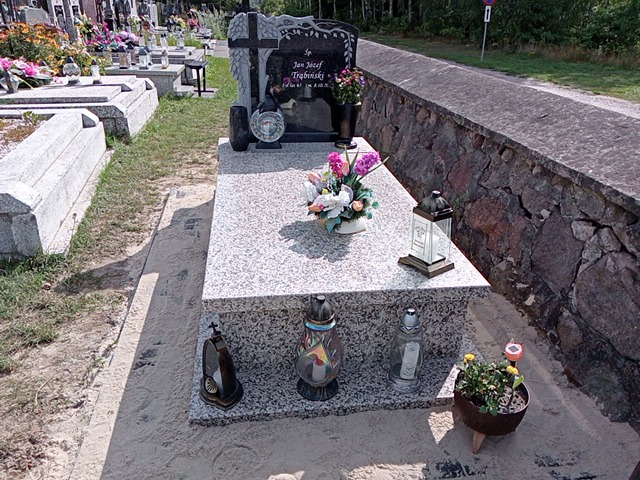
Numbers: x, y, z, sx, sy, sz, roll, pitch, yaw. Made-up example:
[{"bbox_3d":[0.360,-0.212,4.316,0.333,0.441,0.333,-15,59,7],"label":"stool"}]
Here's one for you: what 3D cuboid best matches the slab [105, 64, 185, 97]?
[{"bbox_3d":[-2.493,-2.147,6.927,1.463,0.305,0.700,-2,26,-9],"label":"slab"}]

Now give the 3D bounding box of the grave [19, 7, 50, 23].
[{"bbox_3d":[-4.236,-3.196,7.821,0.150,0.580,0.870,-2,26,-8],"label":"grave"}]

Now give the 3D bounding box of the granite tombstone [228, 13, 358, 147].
[{"bbox_3d":[-0.175,-1.094,3.459,0.838,0.767,0.093,-2,26,-9],"label":"granite tombstone"}]

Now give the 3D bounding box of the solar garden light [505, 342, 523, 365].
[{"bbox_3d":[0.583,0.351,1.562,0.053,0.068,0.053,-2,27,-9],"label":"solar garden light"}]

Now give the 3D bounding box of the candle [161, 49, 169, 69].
[{"bbox_3d":[-2.050,-2.390,6.836,0.098,0.242,0.098,-2,26,-9],"label":"candle"}]

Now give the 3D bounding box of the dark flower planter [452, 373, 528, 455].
[{"bbox_3d":[0.524,0.544,1.635,0.222,0.205,0.222,-2,27,-9],"label":"dark flower planter"}]

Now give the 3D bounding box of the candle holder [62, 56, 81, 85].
[{"bbox_3d":[-2.311,-1.584,4.824,0.162,0.235,0.162,-2,27,-9],"label":"candle holder"}]

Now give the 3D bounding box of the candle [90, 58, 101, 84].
[{"bbox_3d":[-2.380,-1.794,5.496,0.101,0.258,0.101,-2,26,-9],"label":"candle"}]

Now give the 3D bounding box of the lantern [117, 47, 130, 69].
[{"bbox_3d":[-2.560,-2.390,6.763,0.134,0.270,0.134,-2,26,-9],"label":"lantern"}]

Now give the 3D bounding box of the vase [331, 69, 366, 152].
[{"bbox_3d":[0.177,-0.813,3.205,0.215,0.475,0.205,-2,27,-9],"label":"vase"}]

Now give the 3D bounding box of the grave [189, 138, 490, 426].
[{"bbox_3d":[-0.043,-0.069,2.749,1.115,0.352,2.333,-2,26,-9],"label":"grave"}]

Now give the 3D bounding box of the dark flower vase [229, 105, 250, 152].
[{"bbox_3d":[-0.486,-0.674,3.120,0.112,0.252,0.110,-2,27,-9],"label":"dark flower vase"}]

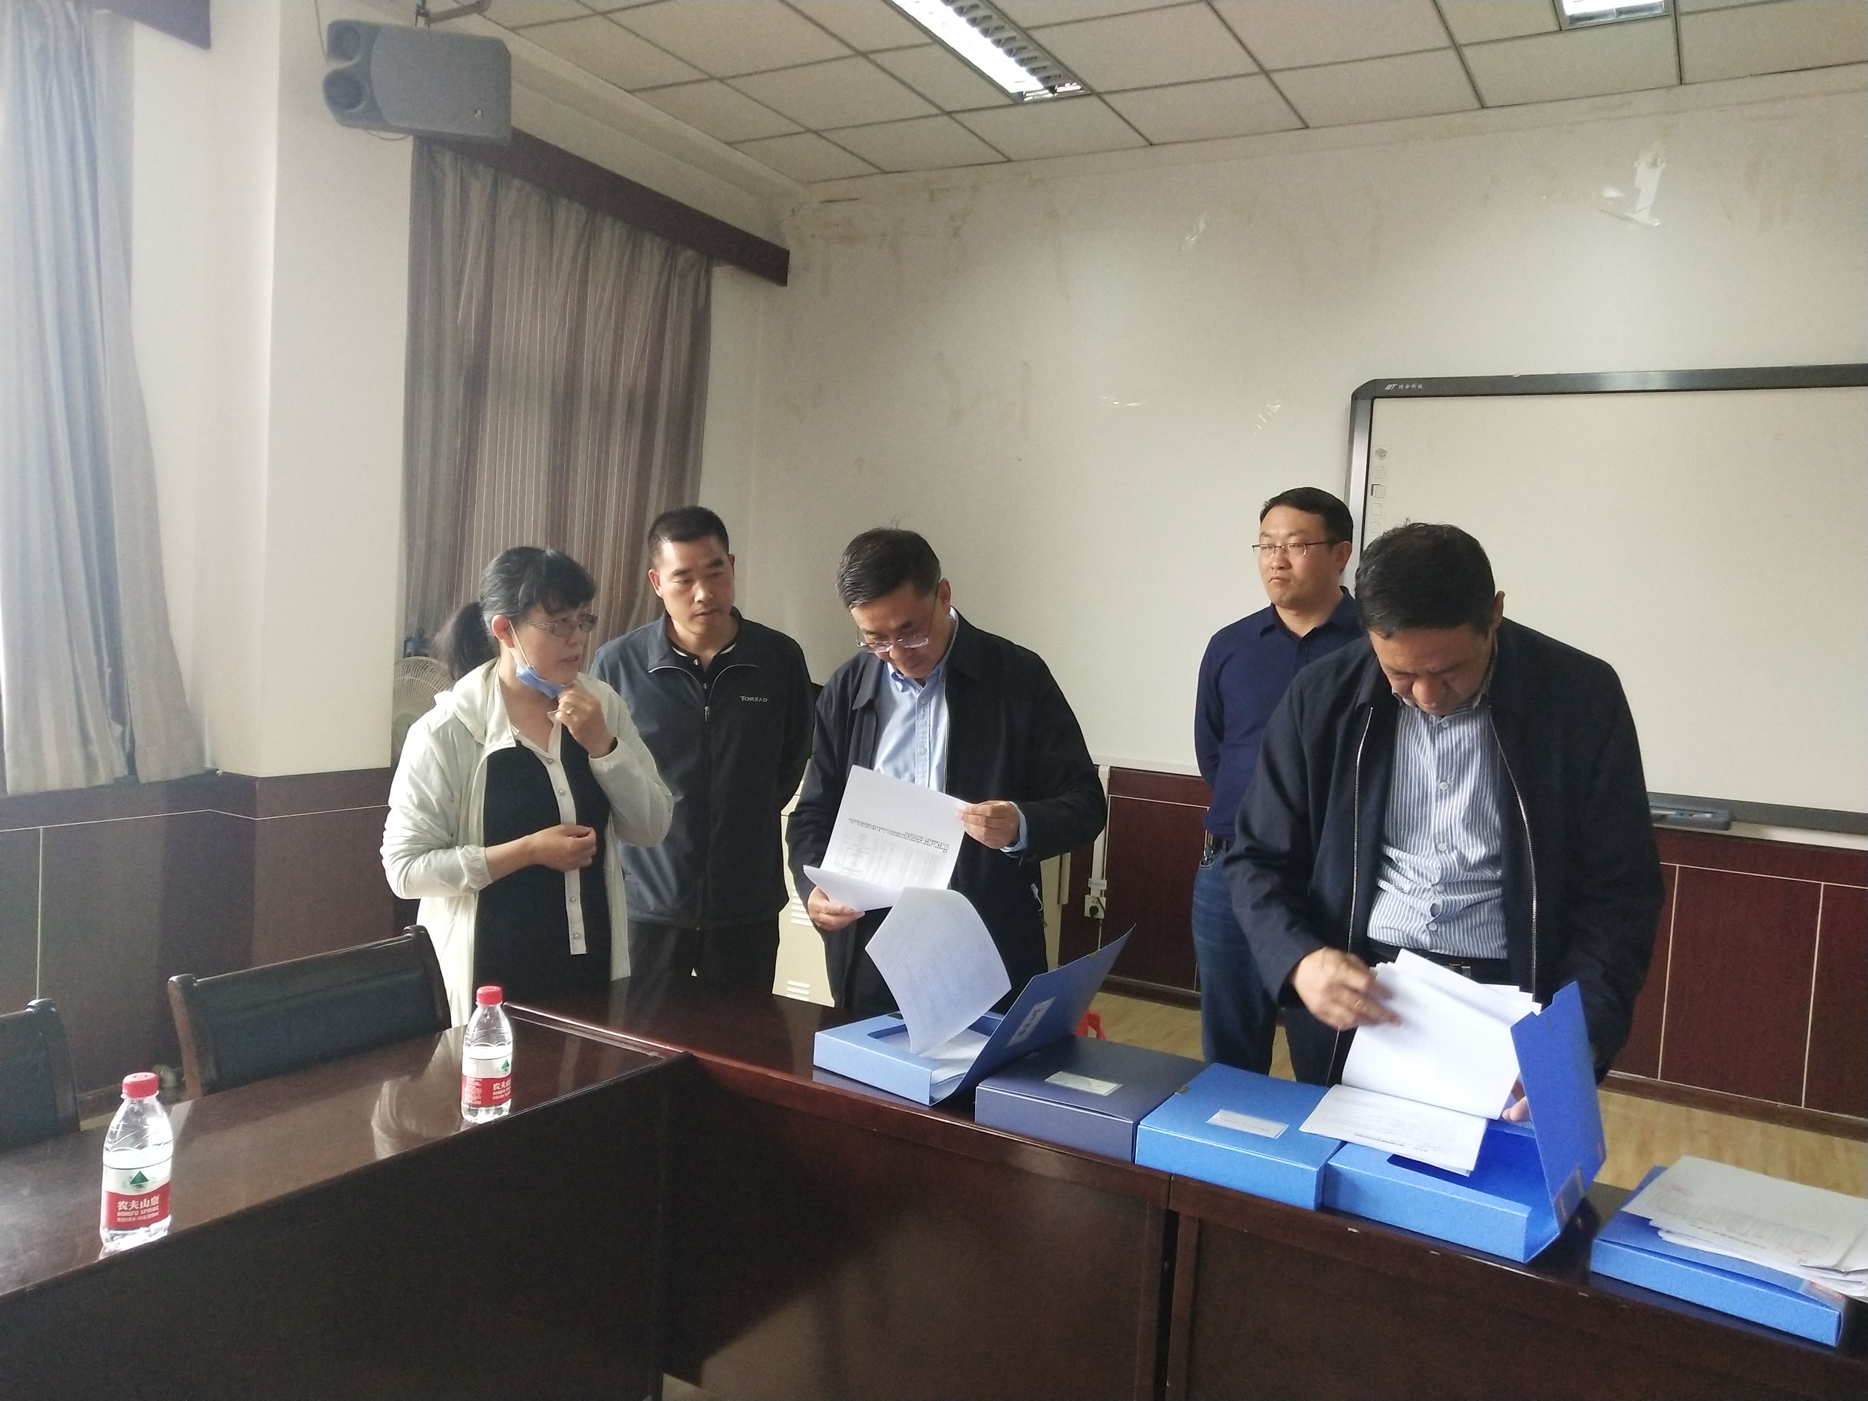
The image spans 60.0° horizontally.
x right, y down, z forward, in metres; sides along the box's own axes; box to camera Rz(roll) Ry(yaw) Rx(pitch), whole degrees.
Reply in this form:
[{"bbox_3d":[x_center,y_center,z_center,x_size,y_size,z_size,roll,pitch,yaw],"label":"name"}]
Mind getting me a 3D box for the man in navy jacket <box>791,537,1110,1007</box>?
[{"bbox_3d":[0.004,0.484,2.837,0.560,1.580,0.460,5,3,22],"label":"man in navy jacket"}]

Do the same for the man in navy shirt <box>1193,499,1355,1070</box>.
[{"bbox_3d":[0.727,0.427,3.330,0.470,1.720,0.300,4,3,16],"label":"man in navy shirt"}]

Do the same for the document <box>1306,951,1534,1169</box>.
[{"bbox_3d":[0.620,0.460,2.070,0.240,0.190,0.280,5,4,34],"label":"document"}]

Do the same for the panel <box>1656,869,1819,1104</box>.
[{"bbox_3d":[2.476,0.873,4.976,0.396,0.682,0.025,5,4,32],"label":"panel"}]

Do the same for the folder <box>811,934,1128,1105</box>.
[{"bbox_3d":[0.080,0.443,2.419,0.400,0.235,0.310,6,4,39],"label":"folder"}]

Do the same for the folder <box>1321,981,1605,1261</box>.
[{"bbox_3d":[0.675,0.488,1.983,0.270,0.260,0.310,5,4,34],"label":"folder"}]

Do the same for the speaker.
[{"bbox_3d":[-1.372,-1.642,4.300,0.460,0.260,0.240,3,11,-9],"label":"speaker"}]

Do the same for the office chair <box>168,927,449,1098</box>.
[{"bbox_3d":[-0.702,0.820,2.232,0.530,0.900,0.480,5,4,26],"label":"office chair"}]

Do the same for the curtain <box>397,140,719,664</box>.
[{"bbox_3d":[-1.321,-0.831,5.761,0.130,1.860,1.710,5,4,26],"label":"curtain"}]

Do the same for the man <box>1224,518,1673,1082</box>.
[{"bbox_3d":[0.701,0.542,2.321,0.620,1.600,0.500,4,3,19],"label":"man"}]

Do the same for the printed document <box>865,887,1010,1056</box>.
[{"bbox_3d":[0.005,0.398,2.380,0.210,0.250,0.130,4,3,14],"label":"printed document"}]

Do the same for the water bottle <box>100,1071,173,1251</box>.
[{"bbox_3d":[-0.810,0.468,1.650,0.063,0.170,0.063,3,3,0],"label":"water bottle"}]

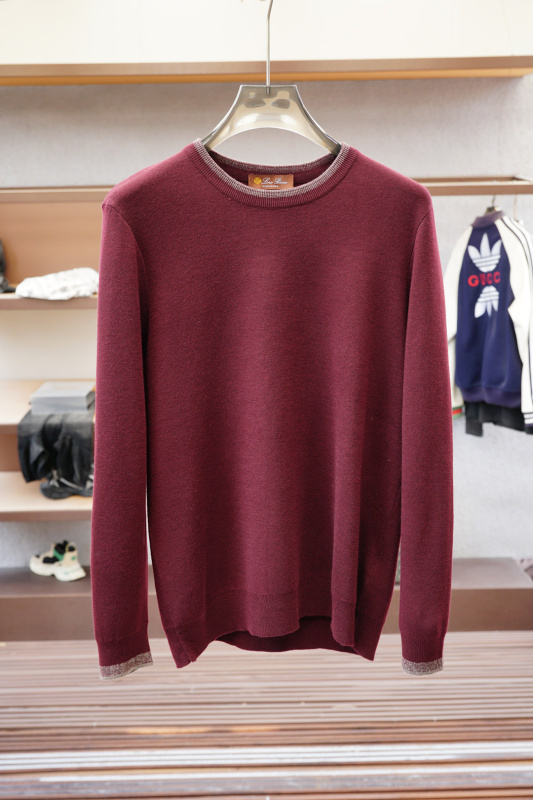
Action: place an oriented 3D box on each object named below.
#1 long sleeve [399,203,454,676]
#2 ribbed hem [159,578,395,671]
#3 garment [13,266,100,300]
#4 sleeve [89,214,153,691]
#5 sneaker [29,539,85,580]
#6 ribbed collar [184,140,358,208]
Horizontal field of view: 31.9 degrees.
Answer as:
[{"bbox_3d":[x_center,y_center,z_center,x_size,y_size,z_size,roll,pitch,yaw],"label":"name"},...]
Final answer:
[{"bbox_3d":[0.214,0.049,1.251,0.080,0.650,0.110,-3,12,0],"label":"long sleeve"},{"bbox_3d":[0.013,0.318,1.328,0.310,0.105,0.120,-1,15,0],"label":"ribbed hem"},{"bbox_3d":[-0.722,-0.402,3.223,0.290,0.090,0.200,-1,15,0],"label":"garment"},{"bbox_3d":[-0.194,0.049,1.249,0.080,0.650,0.110,1,12,0],"label":"sleeve"},{"bbox_3d":[-0.862,0.666,3.850,0.245,0.125,0.100,5,16,21],"label":"sneaker"},{"bbox_3d":[0.006,-0.282,1.154,0.200,0.080,0.110,-1,15,0],"label":"ribbed collar"}]

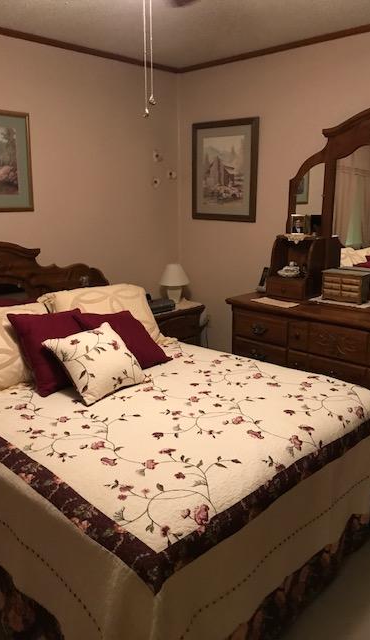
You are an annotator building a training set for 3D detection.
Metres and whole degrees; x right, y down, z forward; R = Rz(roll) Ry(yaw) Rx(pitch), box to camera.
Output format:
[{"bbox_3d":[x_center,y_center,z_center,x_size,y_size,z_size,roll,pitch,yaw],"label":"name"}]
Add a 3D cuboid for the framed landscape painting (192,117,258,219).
[{"bbox_3d":[0.299,-1.133,3.970,0.634,0.736,0.030,12,19,41],"label":"framed landscape painting"}]

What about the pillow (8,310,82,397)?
[{"bbox_3d":[-0.644,0.154,2.749,0.150,0.460,0.460,-41,-20,33],"label":"pillow"}]

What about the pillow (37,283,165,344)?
[{"bbox_3d":[-0.533,0.007,3.289,0.740,0.190,0.500,-9,56,-33],"label":"pillow"}]

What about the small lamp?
[{"bbox_3d":[-0.080,-0.295,4.239,0.245,0.315,0.245,-1,14,0],"label":"small lamp"}]

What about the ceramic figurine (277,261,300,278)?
[{"bbox_3d":[0.721,-0.359,3.580,0.150,0.095,0.100,12,19,41],"label":"ceramic figurine"}]

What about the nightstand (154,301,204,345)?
[{"bbox_3d":[-0.159,0.194,4.179,0.390,0.590,0.590,12,19,41],"label":"nightstand"}]

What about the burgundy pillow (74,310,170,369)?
[{"bbox_3d":[-0.355,0.100,2.971,0.440,0.150,0.440,-5,44,-49],"label":"burgundy pillow"}]

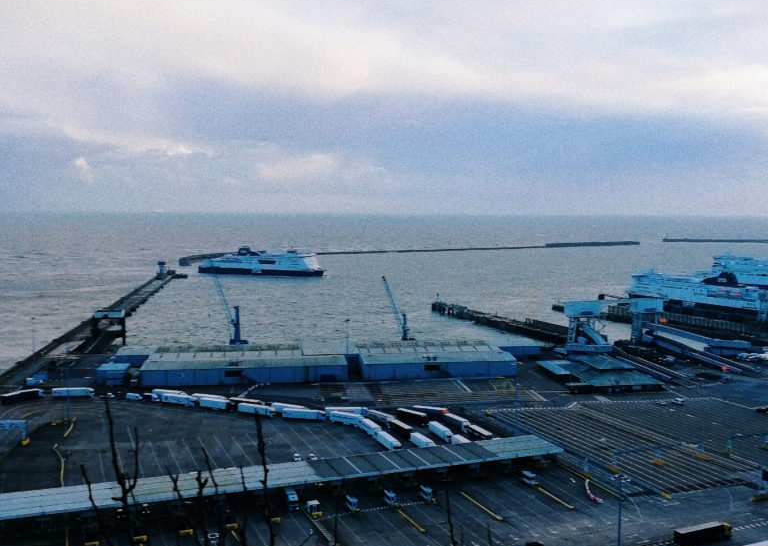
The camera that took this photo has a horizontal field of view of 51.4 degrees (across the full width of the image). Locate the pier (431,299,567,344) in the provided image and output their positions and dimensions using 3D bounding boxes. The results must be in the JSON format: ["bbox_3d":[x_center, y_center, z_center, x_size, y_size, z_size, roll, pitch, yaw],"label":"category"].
[{"bbox_3d":[86.580,36.480,616.450,14.000,9.000,182.000,-2,5,-24],"label":"pier"}]

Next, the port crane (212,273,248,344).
[{"bbox_3d":[-93.270,22.700,481.240,23.000,43.000,11.000,0,4,-8],"label":"port crane"}]

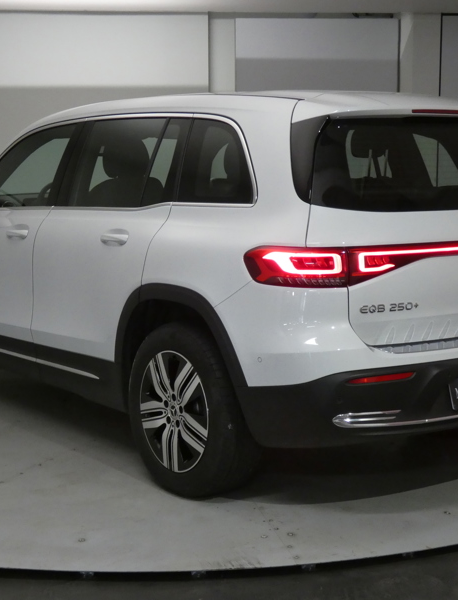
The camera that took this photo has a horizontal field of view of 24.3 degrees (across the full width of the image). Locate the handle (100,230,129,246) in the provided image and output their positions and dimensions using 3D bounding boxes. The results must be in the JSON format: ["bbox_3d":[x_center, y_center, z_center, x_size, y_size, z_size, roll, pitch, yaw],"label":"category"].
[{"bbox_3d":[-0.494,-0.264,4.584,0.055,0.057,0.230,-5,9,-37],"label":"handle"}]

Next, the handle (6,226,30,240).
[{"bbox_3d":[-1.056,-0.325,5.311,0.055,0.057,0.235,-5,9,-37],"label":"handle"}]

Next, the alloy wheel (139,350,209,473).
[{"bbox_3d":[-0.153,0.448,4.385,0.190,0.495,0.495,-5,9,-37],"label":"alloy wheel"}]

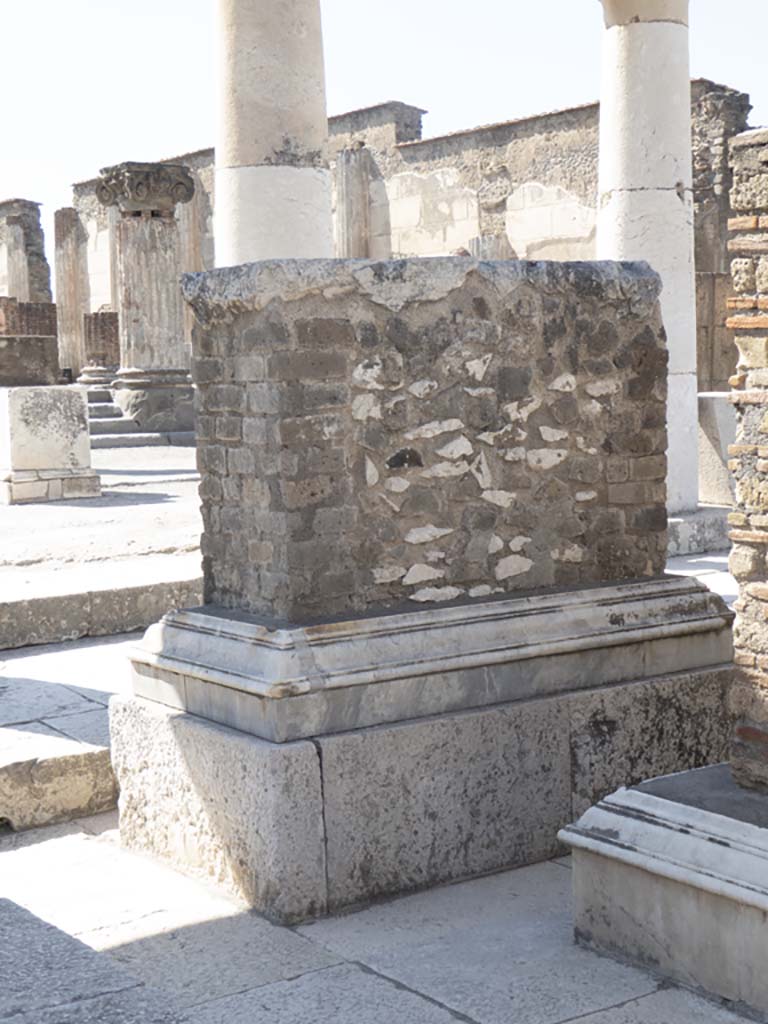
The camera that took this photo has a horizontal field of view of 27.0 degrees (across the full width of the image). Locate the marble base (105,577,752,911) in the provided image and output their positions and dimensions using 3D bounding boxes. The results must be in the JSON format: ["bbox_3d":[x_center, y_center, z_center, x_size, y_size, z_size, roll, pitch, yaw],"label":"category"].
[{"bbox_3d":[0.226,0.685,5.580,2.100,0.808,1.050,-5,6,-36],"label":"marble base"}]

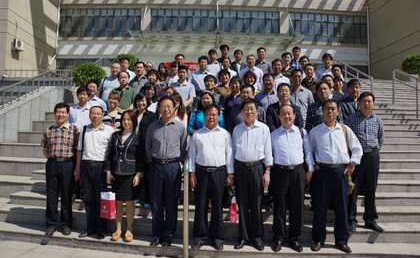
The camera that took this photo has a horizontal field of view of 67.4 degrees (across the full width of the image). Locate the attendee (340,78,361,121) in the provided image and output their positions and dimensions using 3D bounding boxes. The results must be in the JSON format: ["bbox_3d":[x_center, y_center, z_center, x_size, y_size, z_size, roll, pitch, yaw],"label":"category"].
[{"bbox_3d":[2.130,0.133,4.650,0.480,1.710,0.300,0,0,10],"label":"attendee"}]

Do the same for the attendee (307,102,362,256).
[{"bbox_3d":[1.452,0.528,3.645,0.600,1.731,0.320,0,-1,16],"label":"attendee"}]

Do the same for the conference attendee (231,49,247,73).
[{"bbox_3d":[0.743,-1.164,8.100,0.480,1.730,0.290,1,0,5],"label":"conference attendee"}]

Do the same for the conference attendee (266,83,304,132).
[{"bbox_3d":[1.040,0.241,4.355,0.500,1.730,0.290,0,-1,7],"label":"conference attendee"}]

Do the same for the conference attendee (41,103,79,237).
[{"bbox_3d":[-1.907,0.525,4.000,0.500,1.690,0.320,1,0,-10],"label":"conference attendee"}]

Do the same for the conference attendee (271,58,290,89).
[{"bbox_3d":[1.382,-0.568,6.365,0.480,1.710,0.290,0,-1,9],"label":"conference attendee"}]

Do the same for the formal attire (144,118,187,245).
[{"bbox_3d":[-0.530,0.622,3.841,0.520,1.488,0.290,0,-1,-2],"label":"formal attire"}]

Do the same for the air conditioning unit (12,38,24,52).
[{"bbox_3d":[-10.970,-4.830,18.000,0.310,0.570,0.820,0,0,-6],"label":"air conditioning unit"}]

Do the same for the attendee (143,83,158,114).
[{"bbox_3d":[-0.979,0.082,5.136,0.440,1.620,0.270,1,-1,-7],"label":"attendee"}]

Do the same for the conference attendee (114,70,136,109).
[{"bbox_3d":[-1.613,-0.227,5.900,0.490,1.700,0.300,1,0,-6],"label":"conference attendee"}]

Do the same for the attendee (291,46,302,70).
[{"bbox_3d":[2.135,-1.175,7.779,0.470,1.710,0.290,0,-1,9],"label":"attendee"}]

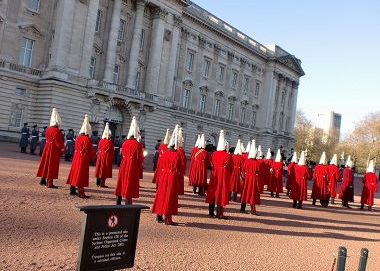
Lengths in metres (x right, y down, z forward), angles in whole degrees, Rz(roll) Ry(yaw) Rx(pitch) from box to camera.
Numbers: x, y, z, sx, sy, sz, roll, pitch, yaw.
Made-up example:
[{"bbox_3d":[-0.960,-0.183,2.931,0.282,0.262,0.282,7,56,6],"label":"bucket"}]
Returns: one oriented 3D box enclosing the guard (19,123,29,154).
[{"bbox_3d":[-10.277,0.162,23.900,0.500,1.860,0.450,5,-3,45],"label":"guard"}]

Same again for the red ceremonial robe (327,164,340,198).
[{"bbox_3d":[6.088,1.935,16.300,0.600,1.400,0.480,6,-3,28],"label":"red ceremonial robe"}]

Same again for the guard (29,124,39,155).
[{"bbox_3d":[-10.071,0.279,24.934,0.550,1.900,0.450,5,-3,40],"label":"guard"}]

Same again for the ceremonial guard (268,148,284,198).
[{"bbox_3d":[3.876,1.680,16.962,0.640,2.120,0.500,7,-3,22],"label":"ceremonial guard"}]

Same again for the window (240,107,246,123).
[{"bbox_3d":[10.680,-3.942,76.639,0.300,3.000,1.450,5,-3,40],"label":"window"}]

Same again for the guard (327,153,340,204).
[{"bbox_3d":[6.192,1.879,16.600,0.560,2.100,0.460,5,-3,39],"label":"guard"}]

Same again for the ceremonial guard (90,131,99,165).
[{"bbox_3d":[-5.446,0.779,22.000,0.560,1.970,0.460,5,-3,34],"label":"ceremonial guard"}]

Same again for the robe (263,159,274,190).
[{"bbox_3d":[3.796,1.888,18.700,0.560,1.420,0.500,5,-3,38],"label":"robe"}]

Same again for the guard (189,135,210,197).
[{"bbox_3d":[0.425,1.032,13.672,0.660,2.120,0.500,7,-2,15],"label":"guard"}]

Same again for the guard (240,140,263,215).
[{"bbox_3d":[1.759,1.166,10.850,0.600,2.100,0.470,6,-3,25],"label":"guard"}]

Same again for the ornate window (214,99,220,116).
[{"bbox_3d":[4.777,-4.725,66.490,0.350,2.800,1.350,5,-3,41],"label":"ornate window"}]

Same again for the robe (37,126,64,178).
[{"bbox_3d":[-3.785,0.478,10.500,0.560,1.420,0.500,5,-3,42],"label":"robe"}]

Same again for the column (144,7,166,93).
[{"bbox_3d":[-5.067,-12.509,57.196,1.500,12.900,1.500,5,-3,41],"label":"column"}]

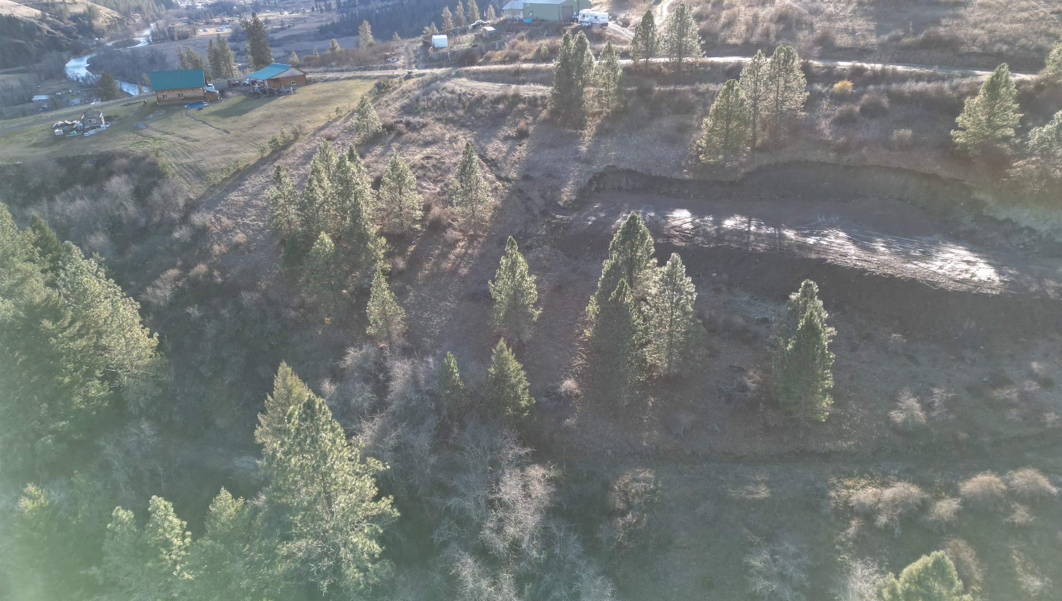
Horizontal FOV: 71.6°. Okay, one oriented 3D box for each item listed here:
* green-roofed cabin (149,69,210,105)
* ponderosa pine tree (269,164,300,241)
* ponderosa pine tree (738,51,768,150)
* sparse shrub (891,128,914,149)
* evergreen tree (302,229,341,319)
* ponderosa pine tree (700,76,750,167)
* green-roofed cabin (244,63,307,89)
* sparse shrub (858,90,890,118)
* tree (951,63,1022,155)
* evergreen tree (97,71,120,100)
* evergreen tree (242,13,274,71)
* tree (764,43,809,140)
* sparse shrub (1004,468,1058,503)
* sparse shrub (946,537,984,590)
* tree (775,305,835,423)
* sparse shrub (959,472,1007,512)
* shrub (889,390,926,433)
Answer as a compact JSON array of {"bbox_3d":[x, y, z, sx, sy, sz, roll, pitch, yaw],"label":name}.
[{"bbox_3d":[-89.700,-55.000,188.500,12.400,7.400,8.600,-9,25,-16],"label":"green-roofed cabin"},{"bbox_3d":[-37.774,-14.755,111.949,4.640,12.131,4.640,-10,25,-17],"label":"ponderosa pine tree"},{"bbox_3d":[36.117,-31.771,117.053,4.722,15.454,4.722,5,25,16],"label":"ponderosa pine tree"},{"bbox_3d":[51.078,-22.337,101.000,2.720,2.540,2.720,0,24,0],"label":"sparse shrub"},{"bbox_3d":[-26.630,-3.230,93.590,4.810,11.730,4.810,0,24,0],"label":"evergreen tree"},{"bbox_3d":[24.595,-22.683,93.143,6.500,10.300,6.500,-2,24,0],"label":"ponderosa pine tree"},{"bbox_3d":[-62.908,-56.120,184.000,9.600,5.200,12.000,17,29,33],"label":"green-roofed cabin"},{"bbox_3d":[56.770,-32.650,122.000,5.360,4.290,5.090,0,24,0],"label":"sparse shrub"},{"bbox_3d":[68.160,-28.570,110.190,9.500,13.650,9.500,0,24,0],"label":"tree"},{"bbox_3d":[-184.495,-92.792,320.000,9.350,13.880,9.350,0,24,0],"label":"evergreen tree"},{"bbox_3d":[-80.303,-73.943,212.109,8.445,16.989,8.445,-10,25,-17],"label":"evergreen tree"},{"bbox_3d":[33.124,-27.096,95.892,5.600,11.900,5.600,-2,24,0],"label":"tree"},{"bbox_3d":[48.880,18.090,72.000,5.190,3.120,4.150,0,24,0],"label":"sparse shrub"},{"bbox_3d":[25.719,15.541,43.742,2.500,3.000,2.500,-2,24,0],"label":"sparse shrub"},{"bbox_3d":[24.741,5.455,65.500,4.890,11.090,4.890,0,24,0],"label":"tree"},{"bbox_3d":[37.880,15.606,61.500,3.340,2.290,3.340,0,24,0],"label":"sparse shrub"},{"bbox_3d":[27.713,8.034,54.121,2.600,2.700,2.600,-2,24,0],"label":"shrub"}]

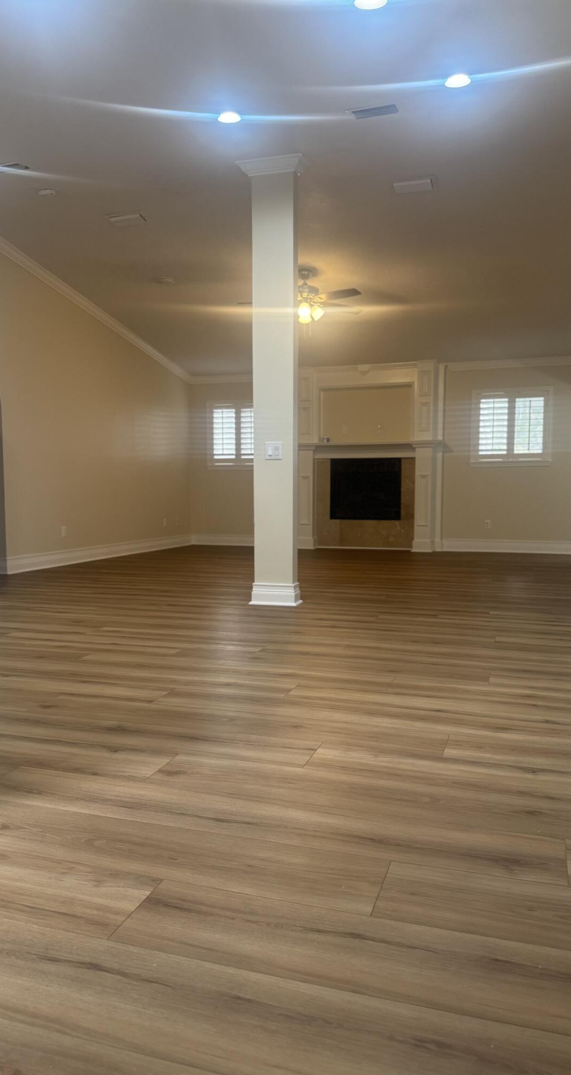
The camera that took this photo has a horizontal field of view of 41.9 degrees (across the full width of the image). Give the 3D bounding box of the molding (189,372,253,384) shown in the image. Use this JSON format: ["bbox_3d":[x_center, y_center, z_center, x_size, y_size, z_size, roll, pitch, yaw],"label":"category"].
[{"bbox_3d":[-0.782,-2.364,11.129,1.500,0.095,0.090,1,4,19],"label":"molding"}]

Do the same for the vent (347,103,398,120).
[{"bbox_3d":[0.519,-2.471,4.343,0.300,0.030,0.190,1,15,19],"label":"vent"}]

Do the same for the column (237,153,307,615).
[{"bbox_3d":[-0.073,-1.076,5.395,0.480,3.130,0.280,1,4,19],"label":"column"}]

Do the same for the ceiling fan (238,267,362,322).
[{"bbox_3d":[0.205,-2.449,7.589,1.340,0.520,1.340,1,4,19],"label":"ceiling fan"}]

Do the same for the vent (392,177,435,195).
[{"bbox_3d":[1.032,-2.835,6.008,0.340,0.030,0.180,1,-6,19],"label":"vent"}]

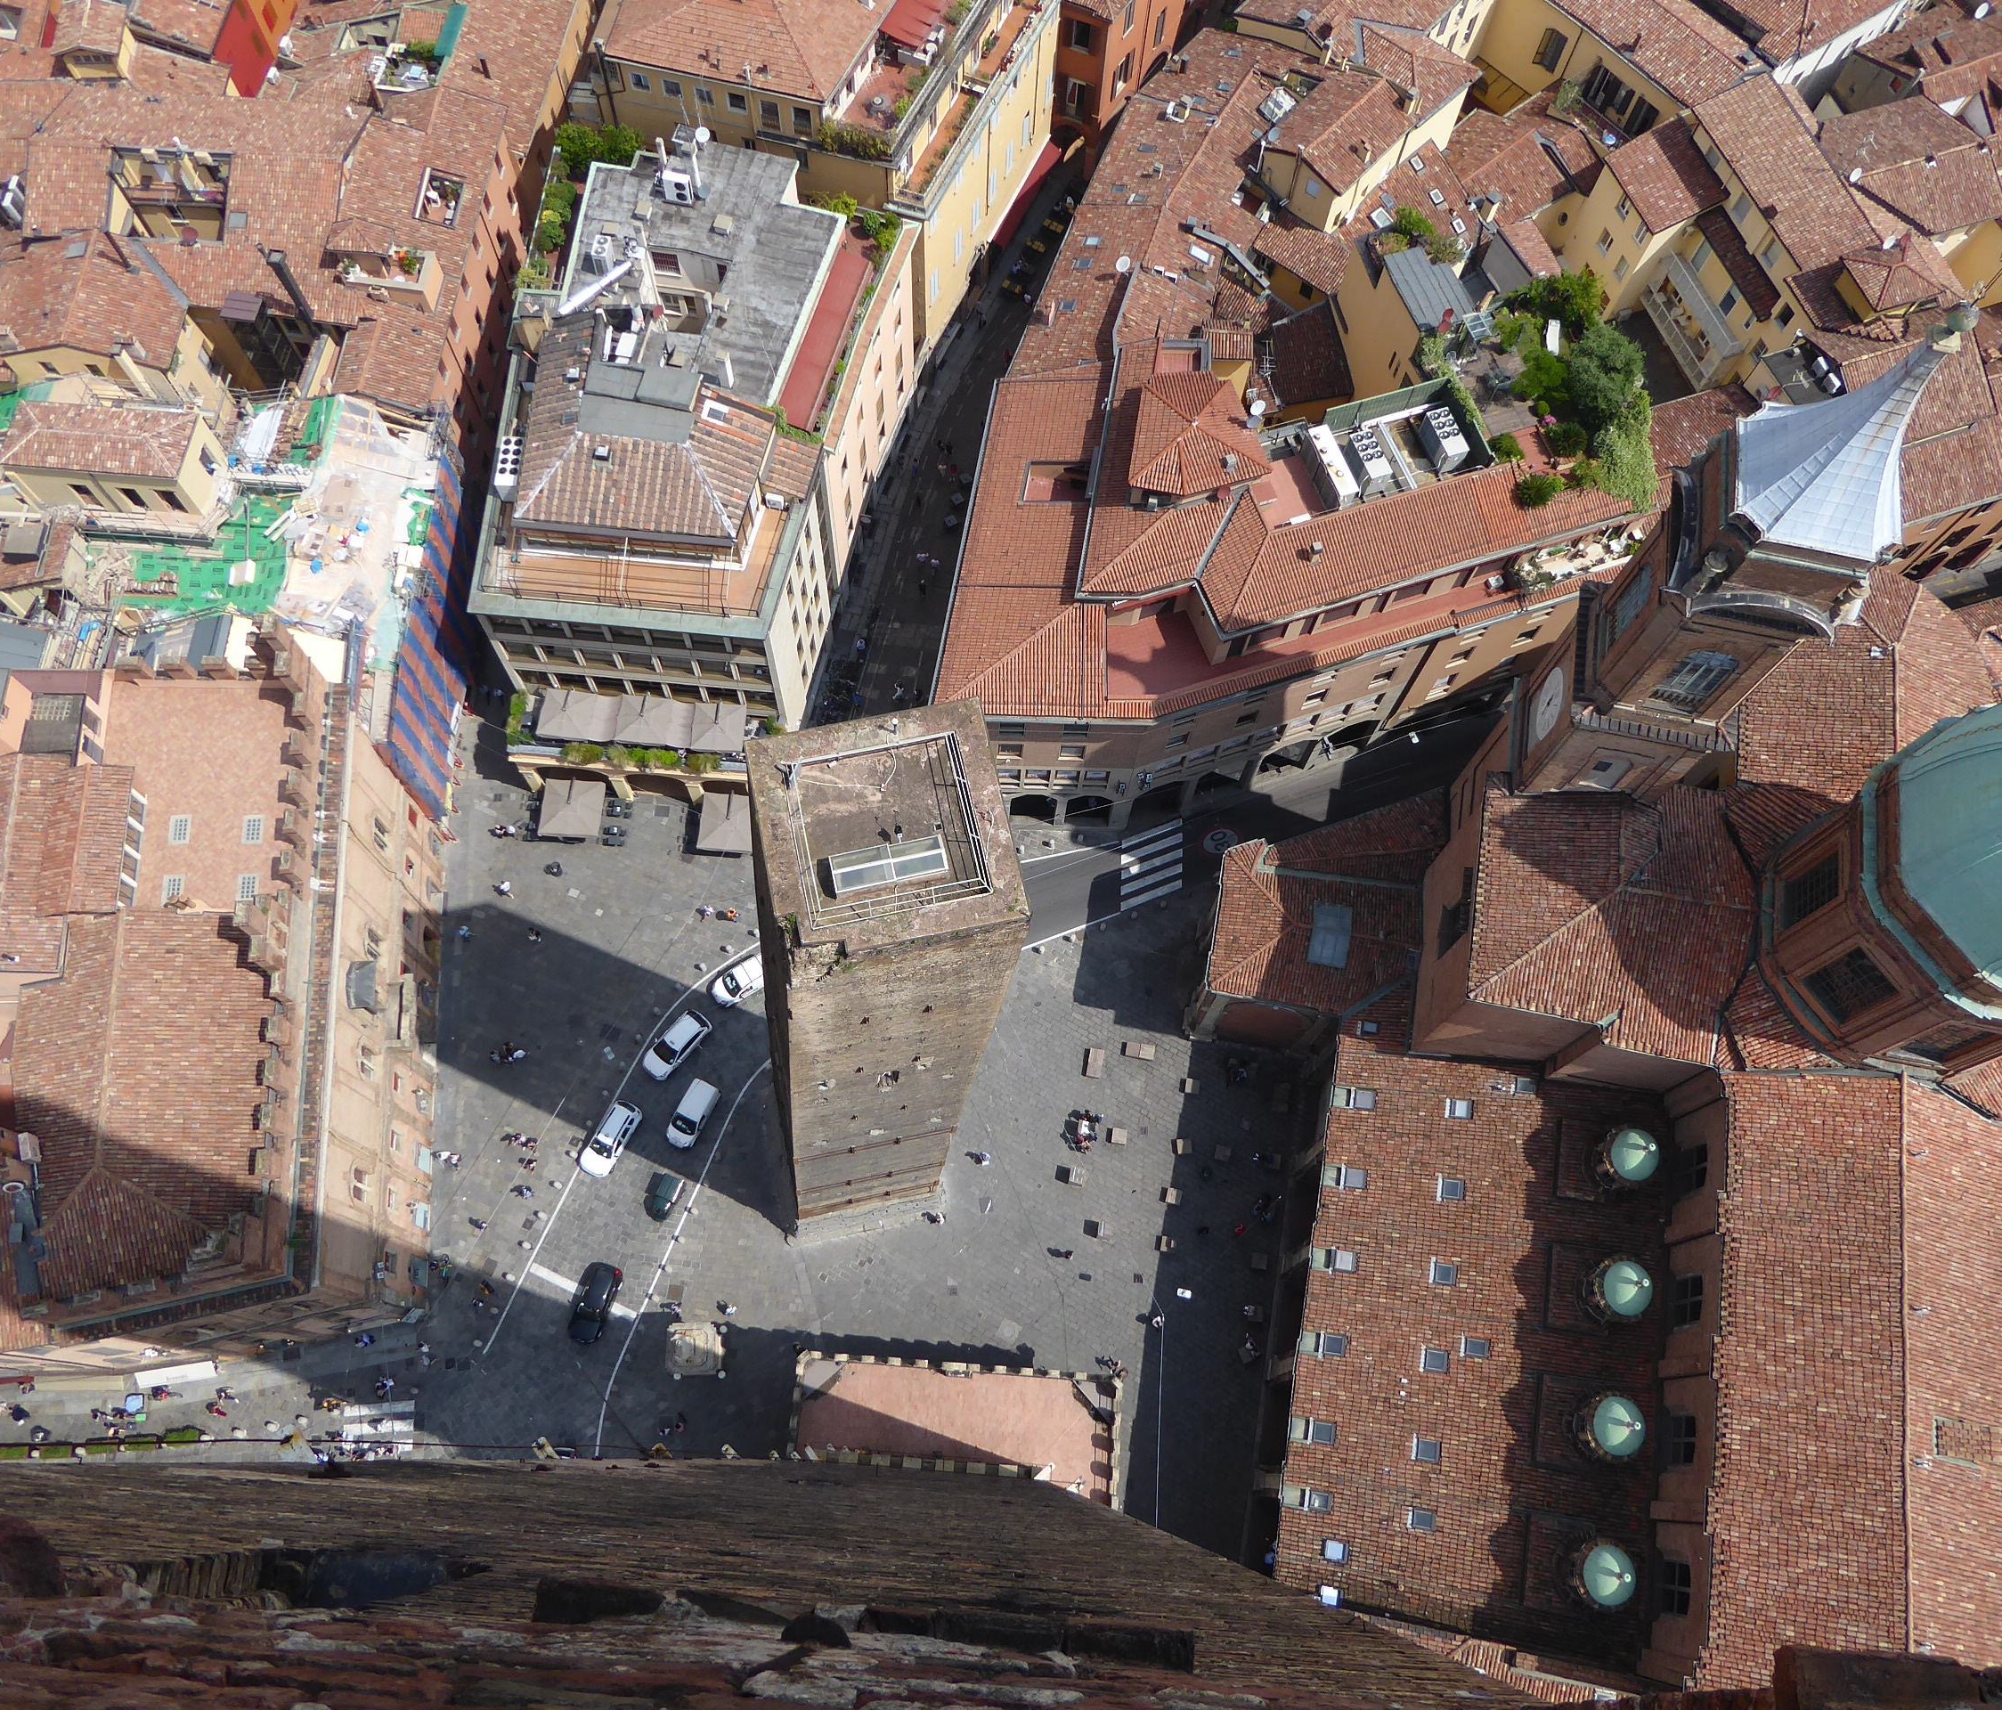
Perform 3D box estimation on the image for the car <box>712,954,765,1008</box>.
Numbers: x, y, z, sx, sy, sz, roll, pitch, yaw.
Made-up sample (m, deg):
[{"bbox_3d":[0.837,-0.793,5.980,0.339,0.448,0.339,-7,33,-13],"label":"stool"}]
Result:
[{"bbox_3d":[-15.202,7.410,98.142,4.150,1.820,1.740,-29,73,-12],"label":"car"}]

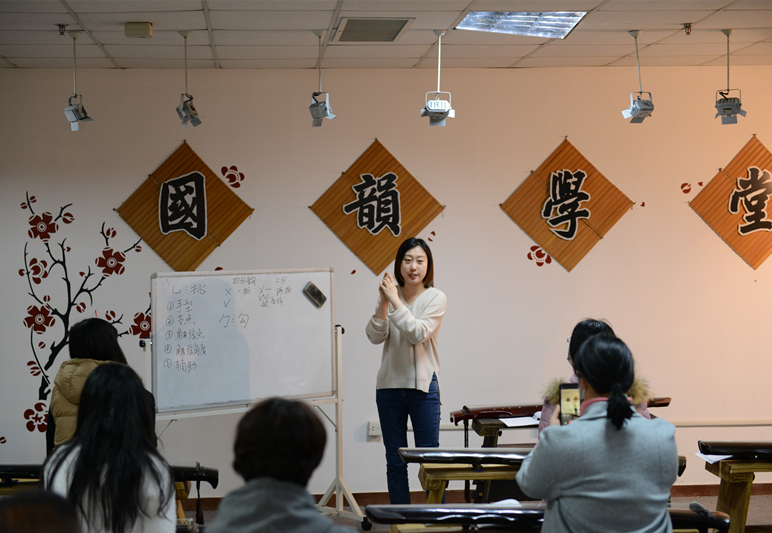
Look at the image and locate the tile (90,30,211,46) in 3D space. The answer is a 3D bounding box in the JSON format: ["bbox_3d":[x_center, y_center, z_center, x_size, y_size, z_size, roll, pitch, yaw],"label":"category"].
[{"bbox_3d":[-1.199,-1.185,7.997,0.595,0.020,0.595,-1,1,-5],"label":"tile"}]

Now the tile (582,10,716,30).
[{"bbox_3d":[1.244,-1.210,7.611,0.598,0.018,0.598,-1,1,-5],"label":"tile"}]

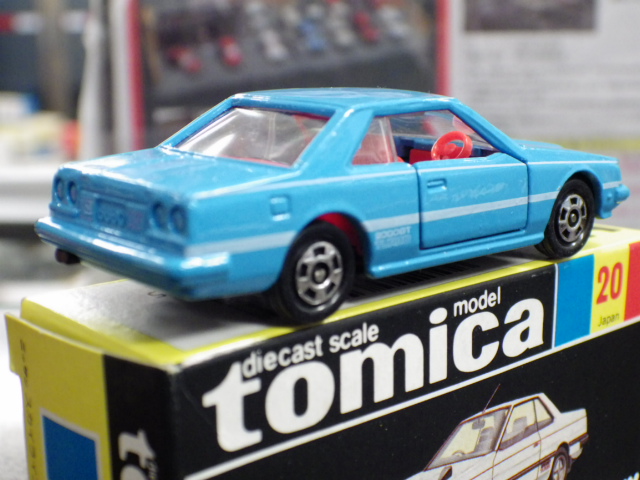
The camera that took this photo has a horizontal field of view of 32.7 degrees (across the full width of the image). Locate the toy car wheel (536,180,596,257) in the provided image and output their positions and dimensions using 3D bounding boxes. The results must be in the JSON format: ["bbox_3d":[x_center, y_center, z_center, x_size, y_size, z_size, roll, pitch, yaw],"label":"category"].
[{"bbox_3d":[0.031,-0.003,0.139,0.010,0.010,0.003,-14,18,-43],"label":"toy car wheel"}]

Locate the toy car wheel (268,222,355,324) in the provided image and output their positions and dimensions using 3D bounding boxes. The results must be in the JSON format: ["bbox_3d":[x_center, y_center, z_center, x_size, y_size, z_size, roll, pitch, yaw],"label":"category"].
[{"bbox_3d":[-0.001,0.003,0.108,0.010,0.010,0.003,-14,18,-43],"label":"toy car wheel"}]

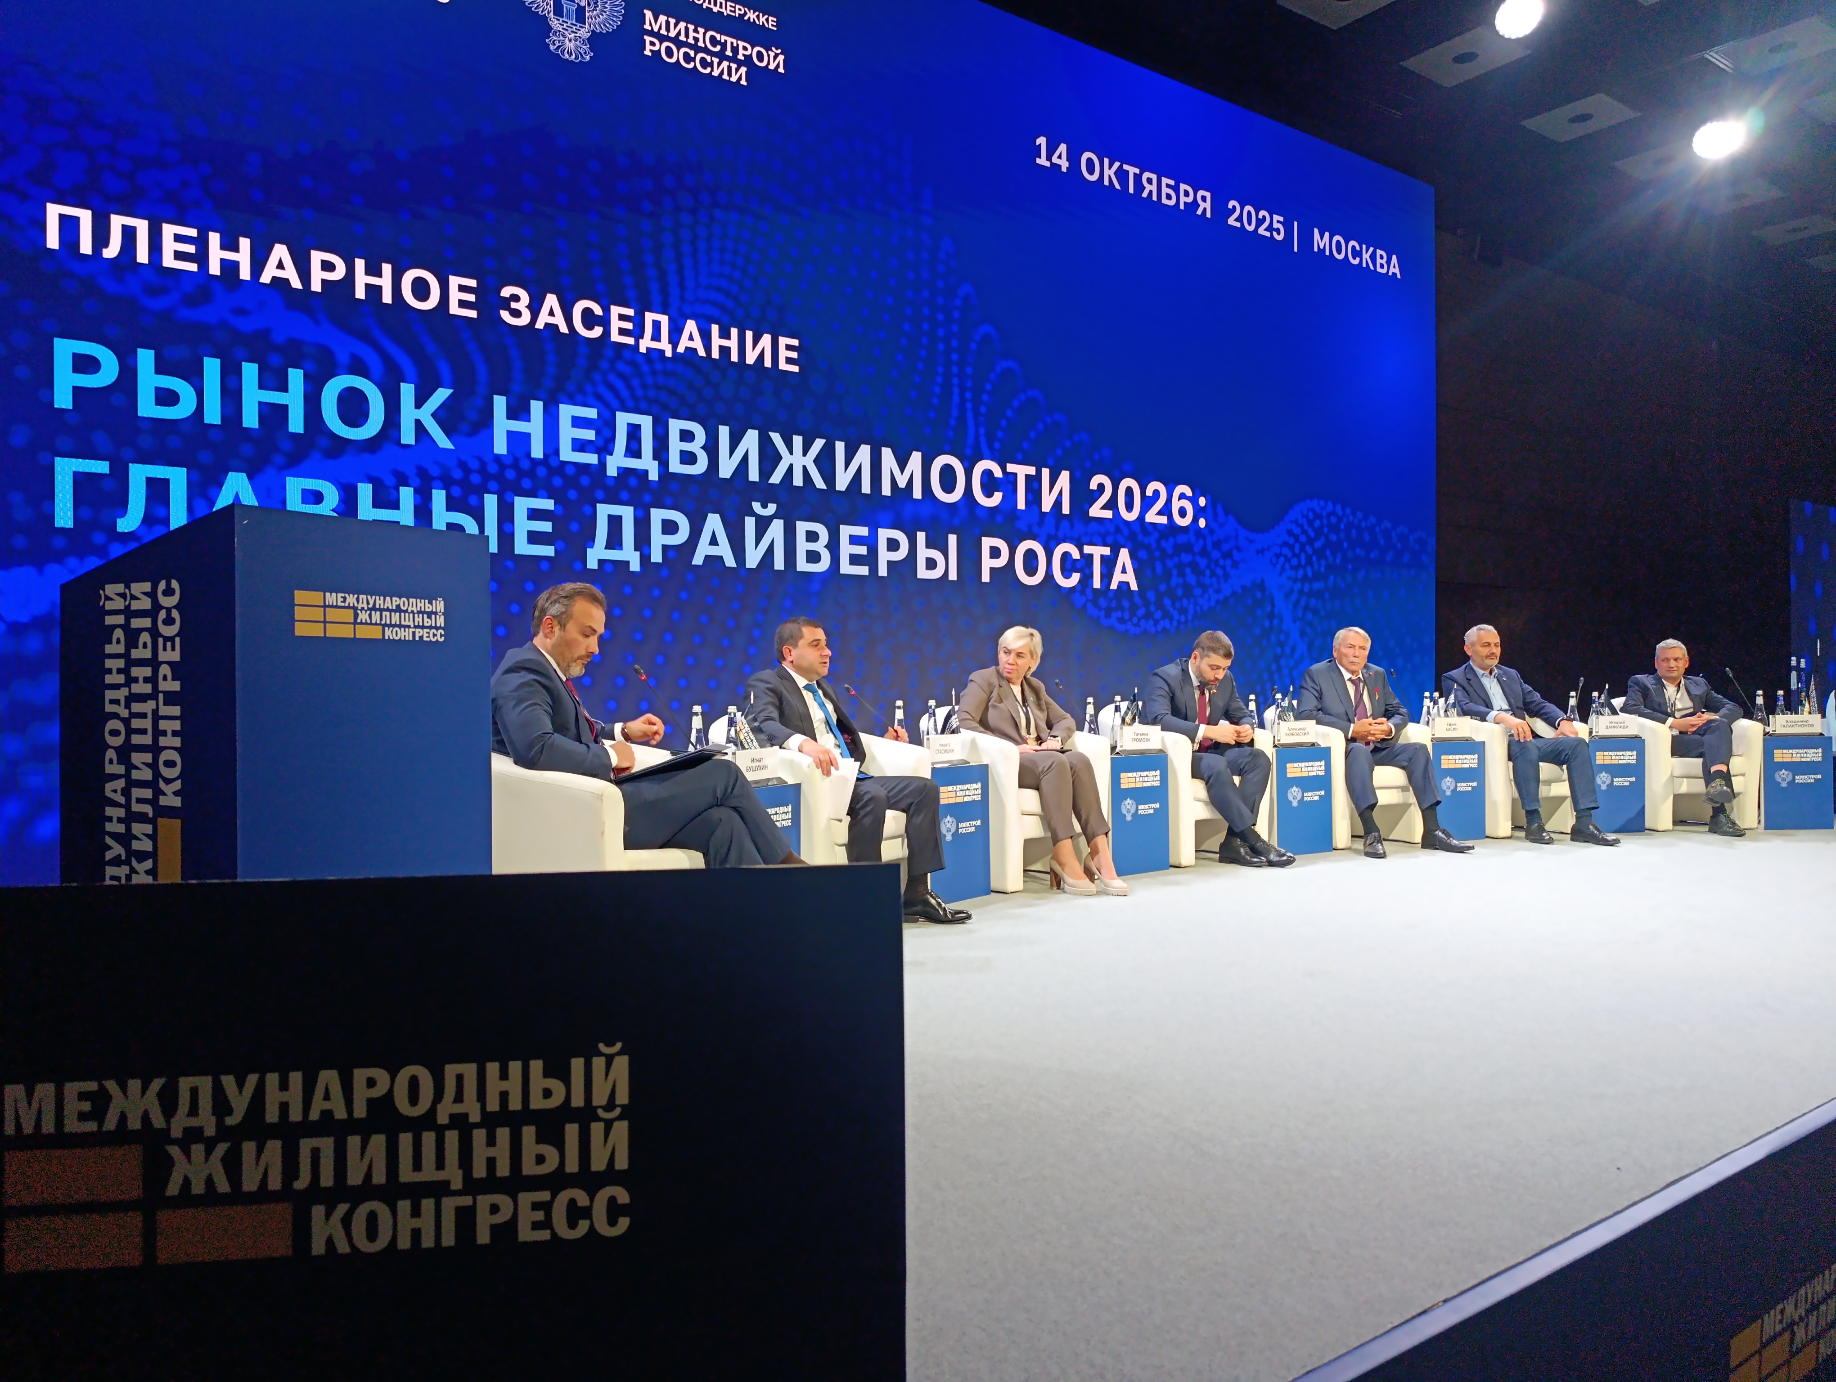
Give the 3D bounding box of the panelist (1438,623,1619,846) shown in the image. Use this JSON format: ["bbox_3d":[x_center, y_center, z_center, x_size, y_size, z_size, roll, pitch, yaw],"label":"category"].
[{"bbox_3d":[3.446,0.232,6.908,0.660,1.240,0.840,0,0,-24],"label":"panelist"}]

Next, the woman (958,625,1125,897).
[{"bbox_3d":[0.606,0.298,5.758,0.594,1.230,0.873,0,0,-42],"label":"woman"}]

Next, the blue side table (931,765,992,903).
[{"bbox_3d":[0.029,0.592,5.172,0.400,0.555,0.392,-1,0,39],"label":"blue side table"}]

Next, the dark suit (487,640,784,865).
[{"bbox_3d":[-0.816,0.347,3.625,0.963,0.981,0.612,-1,0,20],"label":"dark suit"}]

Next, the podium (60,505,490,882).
[{"bbox_3d":[-1.408,0.260,2.717,0.637,1.214,0.597,-1,0,30],"label":"podium"}]

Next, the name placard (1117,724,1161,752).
[{"bbox_3d":[1.113,0.250,6.194,0.290,0.120,0.060,0,0,-39],"label":"name placard"}]

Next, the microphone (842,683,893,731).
[{"bbox_3d":[-0.110,0.147,4.885,0.429,0.345,0.100,0,0,-30],"label":"microphone"}]

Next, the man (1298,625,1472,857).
[{"bbox_3d":[2.500,0.248,6.575,0.640,1.220,0.820,0,0,-24],"label":"man"}]

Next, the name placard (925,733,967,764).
[{"bbox_3d":[0.122,0.256,5.392,0.060,0.120,0.290,-1,0,34],"label":"name placard"}]

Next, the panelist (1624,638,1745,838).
[{"bbox_3d":[4.932,0.268,7.828,0.630,1.229,0.824,0,0,-6],"label":"panelist"}]

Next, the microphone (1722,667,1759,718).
[{"bbox_3d":[5.370,0.072,7.920,0.300,0.440,0.120,-1,0,26],"label":"microphone"}]

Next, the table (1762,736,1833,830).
[{"bbox_3d":[5.596,0.584,7.936,0.417,0.587,0.405,-1,0,5],"label":"table"}]

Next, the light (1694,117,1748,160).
[{"bbox_3d":[6.276,-4.323,9.563,0.360,0.280,0.340,0,0,-35],"label":"light"}]

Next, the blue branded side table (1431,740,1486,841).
[{"bbox_3d":[2.972,0.570,7.065,0.412,0.560,0.402,-1,1,-24],"label":"blue branded side table"}]

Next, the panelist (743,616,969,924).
[{"bbox_3d":[-0.302,0.311,4.755,0.747,1.215,0.639,-1,0,36],"label":"panelist"}]

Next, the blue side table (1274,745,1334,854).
[{"bbox_3d":[1.954,0.585,6.631,0.392,0.555,0.400,0,0,-28],"label":"blue side table"}]

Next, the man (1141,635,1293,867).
[{"bbox_3d":[1.557,0.296,6.537,0.612,1.224,0.693,0,0,-35],"label":"man"}]

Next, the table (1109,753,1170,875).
[{"bbox_3d":[0.935,0.589,5.941,0.392,0.555,0.400,0,0,-37],"label":"table"}]

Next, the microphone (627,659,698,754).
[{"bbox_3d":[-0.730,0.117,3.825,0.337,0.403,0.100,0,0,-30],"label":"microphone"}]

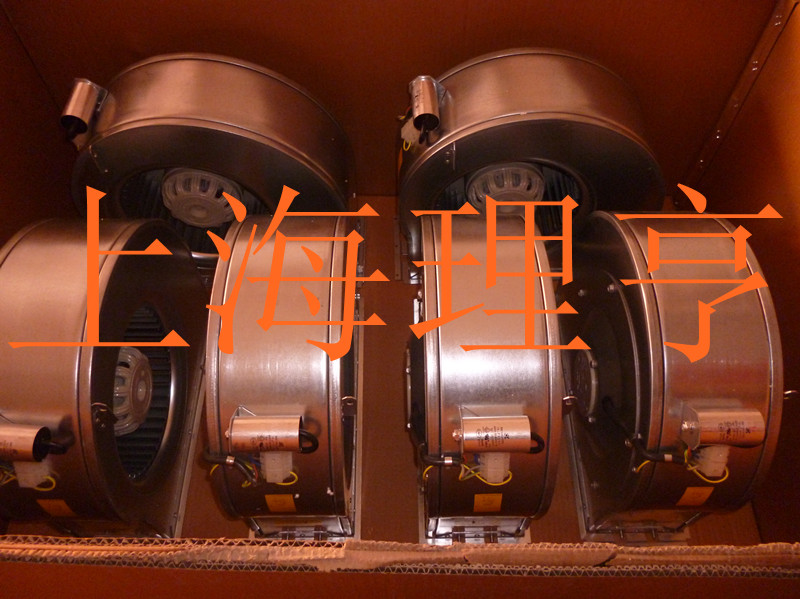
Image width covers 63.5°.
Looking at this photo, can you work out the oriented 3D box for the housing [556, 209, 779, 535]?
[{"bbox_3d":[0.346,0.074,0.912,0.173,0.390,0.445,0,59,0],"label":"housing"}]

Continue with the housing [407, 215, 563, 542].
[{"bbox_3d":[0.097,0.080,0.910,0.173,0.390,0.445,-1,59,0],"label":"housing"}]

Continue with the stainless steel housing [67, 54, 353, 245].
[{"bbox_3d":[-0.294,-0.207,1.082,0.445,0.390,0.173,1,60,1],"label":"stainless steel housing"}]

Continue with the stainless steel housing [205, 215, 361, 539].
[{"bbox_3d":[-0.149,0.087,0.907,0.173,0.390,0.445,-1,59,0],"label":"stainless steel housing"}]

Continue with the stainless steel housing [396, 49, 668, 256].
[{"bbox_3d":[0.211,-0.215,1.083,0.445,0.390,0.173,0,59,0],"label":"stainless steel housing"}]

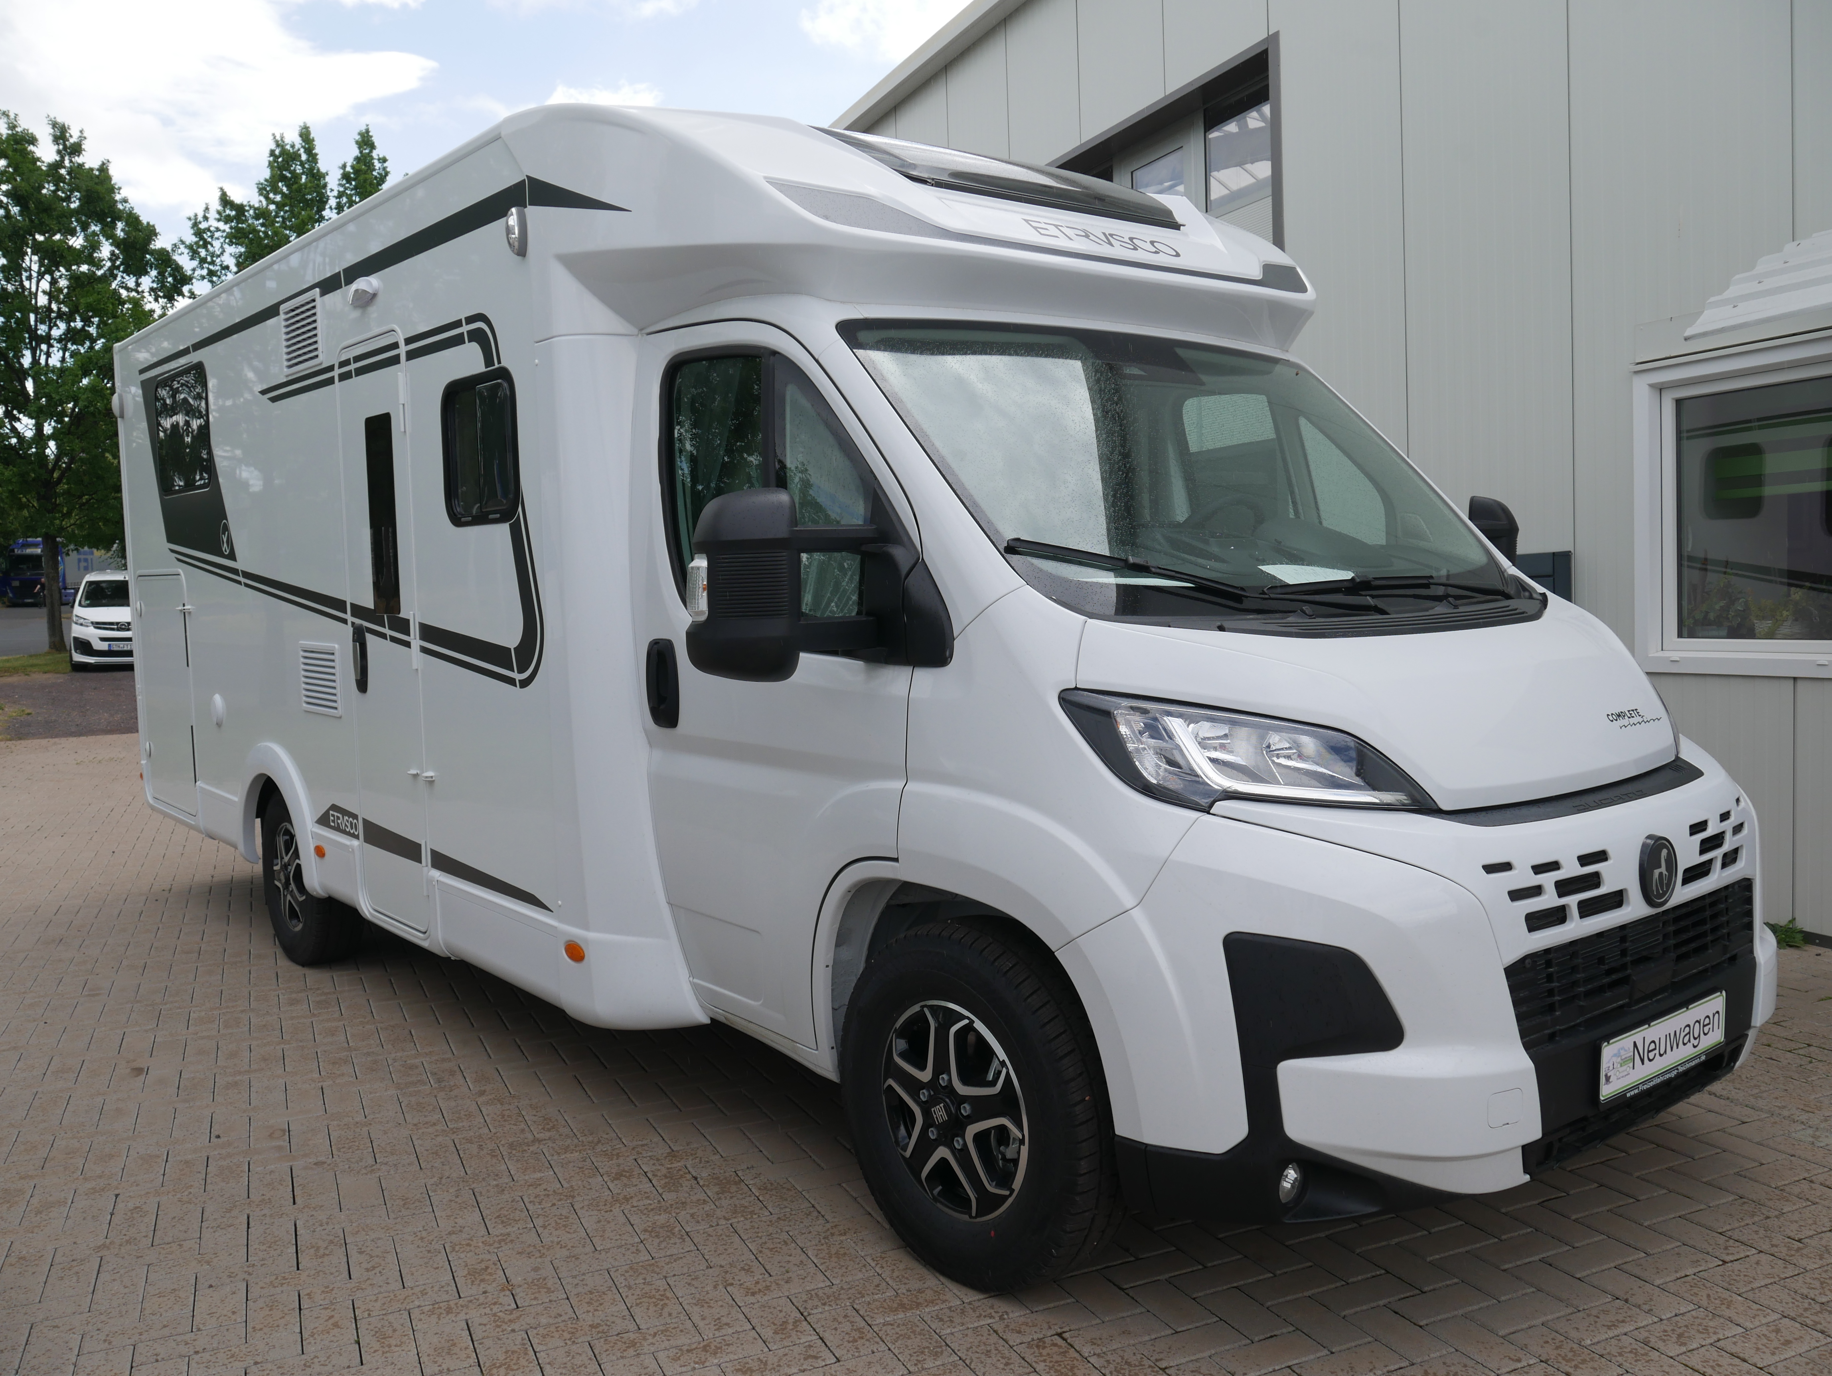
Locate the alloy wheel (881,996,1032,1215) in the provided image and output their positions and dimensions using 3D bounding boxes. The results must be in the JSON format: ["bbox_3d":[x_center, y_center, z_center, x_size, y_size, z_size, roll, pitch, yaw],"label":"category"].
[{"bbox_3d":[0.129,0.855,3.074,0.160,0.438,0.438,-5,6,-39],"label":"alloy wheel"}]

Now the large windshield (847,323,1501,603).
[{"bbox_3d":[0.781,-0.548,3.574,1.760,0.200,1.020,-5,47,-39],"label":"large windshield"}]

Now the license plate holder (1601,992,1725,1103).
[{"bbox_3d":[1.454,0.692,2.878,0.530,0.130,0.025,-5,6,-39],"label":"license plate holder"}]

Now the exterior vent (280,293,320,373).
[{"bbox_3d":[-2.213,-1.271,5.334,0.030,0.255,0.415,-5,6,-39],"label":"exterior vent"}]

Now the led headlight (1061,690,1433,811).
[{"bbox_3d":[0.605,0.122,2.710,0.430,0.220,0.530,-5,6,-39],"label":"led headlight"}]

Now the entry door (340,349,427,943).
[{"bbox_3d":[-1.762,-0.185,4.917,0.050,1.900,0.610,-5,6,-39],"label":"entry door"}]

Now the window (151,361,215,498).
[{"bbox_3d":[-3.315,-1.154,6.701,0.040,0.540,0.930,-5,6,-39],"label":"window"}]

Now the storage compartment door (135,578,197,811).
[{"bbox_3d":[-3.665,0.005,7.274,0.040,1.150,0.920,-5,6,-39],"label":"storage compartment door"}]

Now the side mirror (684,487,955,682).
[{"bbox_3d":[-0.196,-0.192,2.874,0.470,0.375,0.270,-5,6,-39],"label":"side mirror"}]

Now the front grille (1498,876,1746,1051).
[{"bbox_3d":[1.418,0.530,2.905,1.020,0.180,0.080,-5,6,-39],"label":"front grille"}]

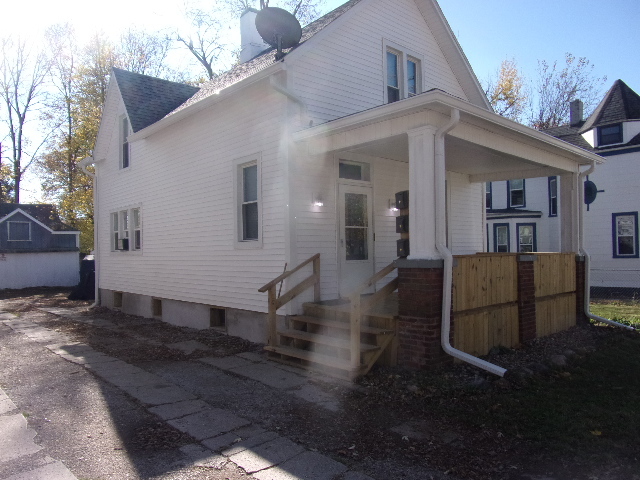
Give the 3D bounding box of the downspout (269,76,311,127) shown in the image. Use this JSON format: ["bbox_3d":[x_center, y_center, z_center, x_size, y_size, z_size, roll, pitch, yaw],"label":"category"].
[{"bbox_3d":[-0.467,-2.251,7.242,0.790,0.660,0.130,0,-1,-42],"label":"downspout"}]

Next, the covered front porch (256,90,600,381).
[{"bbox_3d":[2.579,-0.099,8.195,7.360,3.790,2.750,0,-1,-42],"label":"covered front porch"}]

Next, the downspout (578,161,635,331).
[{"bbox_3d":[5.939,0.078,9.299,0.100,3.470,0.950,0,-1,-42],"label":"downspout"}]

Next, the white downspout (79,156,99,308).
[{"bbox_3d":[-7.353,-0.172,14.124,0.540,4.640,0.100,0,-1,-42],"label":"white downspout"}]

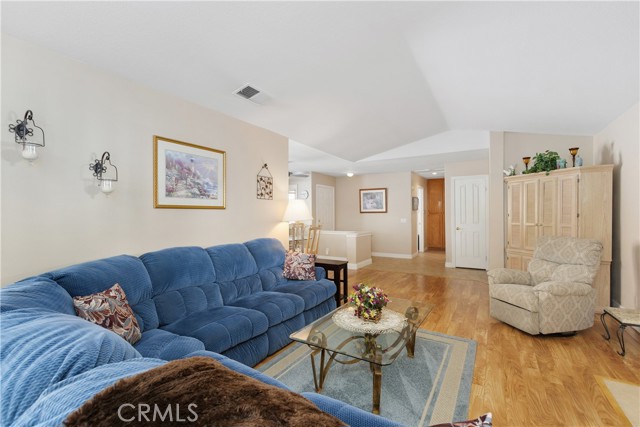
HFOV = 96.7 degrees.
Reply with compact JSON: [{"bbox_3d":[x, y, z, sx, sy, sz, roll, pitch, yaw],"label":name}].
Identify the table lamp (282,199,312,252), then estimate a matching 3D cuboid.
[{"bbox_3d":[-0.330,0.200,4.250,0.455,0.850,0.455,0,0,0],"label":"table lamp"}]

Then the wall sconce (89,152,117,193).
[{"bbox_3d":[-1.667,-0.307,2.203,0.240,0.335,0.150,0,0,32],"label":"wall sconce"}]

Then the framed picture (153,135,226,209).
[{"bbox_3d":[-1.296,-0.381,2.954,0.035,0.672,0.830,0,0,31],"label":"framed picture"}]

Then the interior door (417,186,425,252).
[{"bbox_3d":[3.199,0.255,8.993,0.060,2.040,0.850,0,0,31],"label":"interior door"}]

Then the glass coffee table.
[{"bbox_3d":[0.410,1.042,2.250,0.660,0.446,1.240,0,0,32],"label":"glass coffee table"}]

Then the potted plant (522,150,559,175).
[{"bbox_3d":[3.300,-0.755,4.240,0.320,0.340,0.430,0,0,-14],"label":"potted plant"}]

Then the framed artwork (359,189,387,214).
[{"bbox_3d":[1.615,-0.380,8.450,0.860,0.730,0.040,0,0,32],"label":"framed artwork"}]

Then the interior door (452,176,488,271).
[{"bbox_3d":[3.400,0.240,6.430,0.680,2.060,0.080,0,0,32],"label":"interior door"}]

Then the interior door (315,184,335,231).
[{"bbox_3d":[0.188,0.268,8.536,0.060,2.040,0.940,0,0,31],"label":"interior door"}]

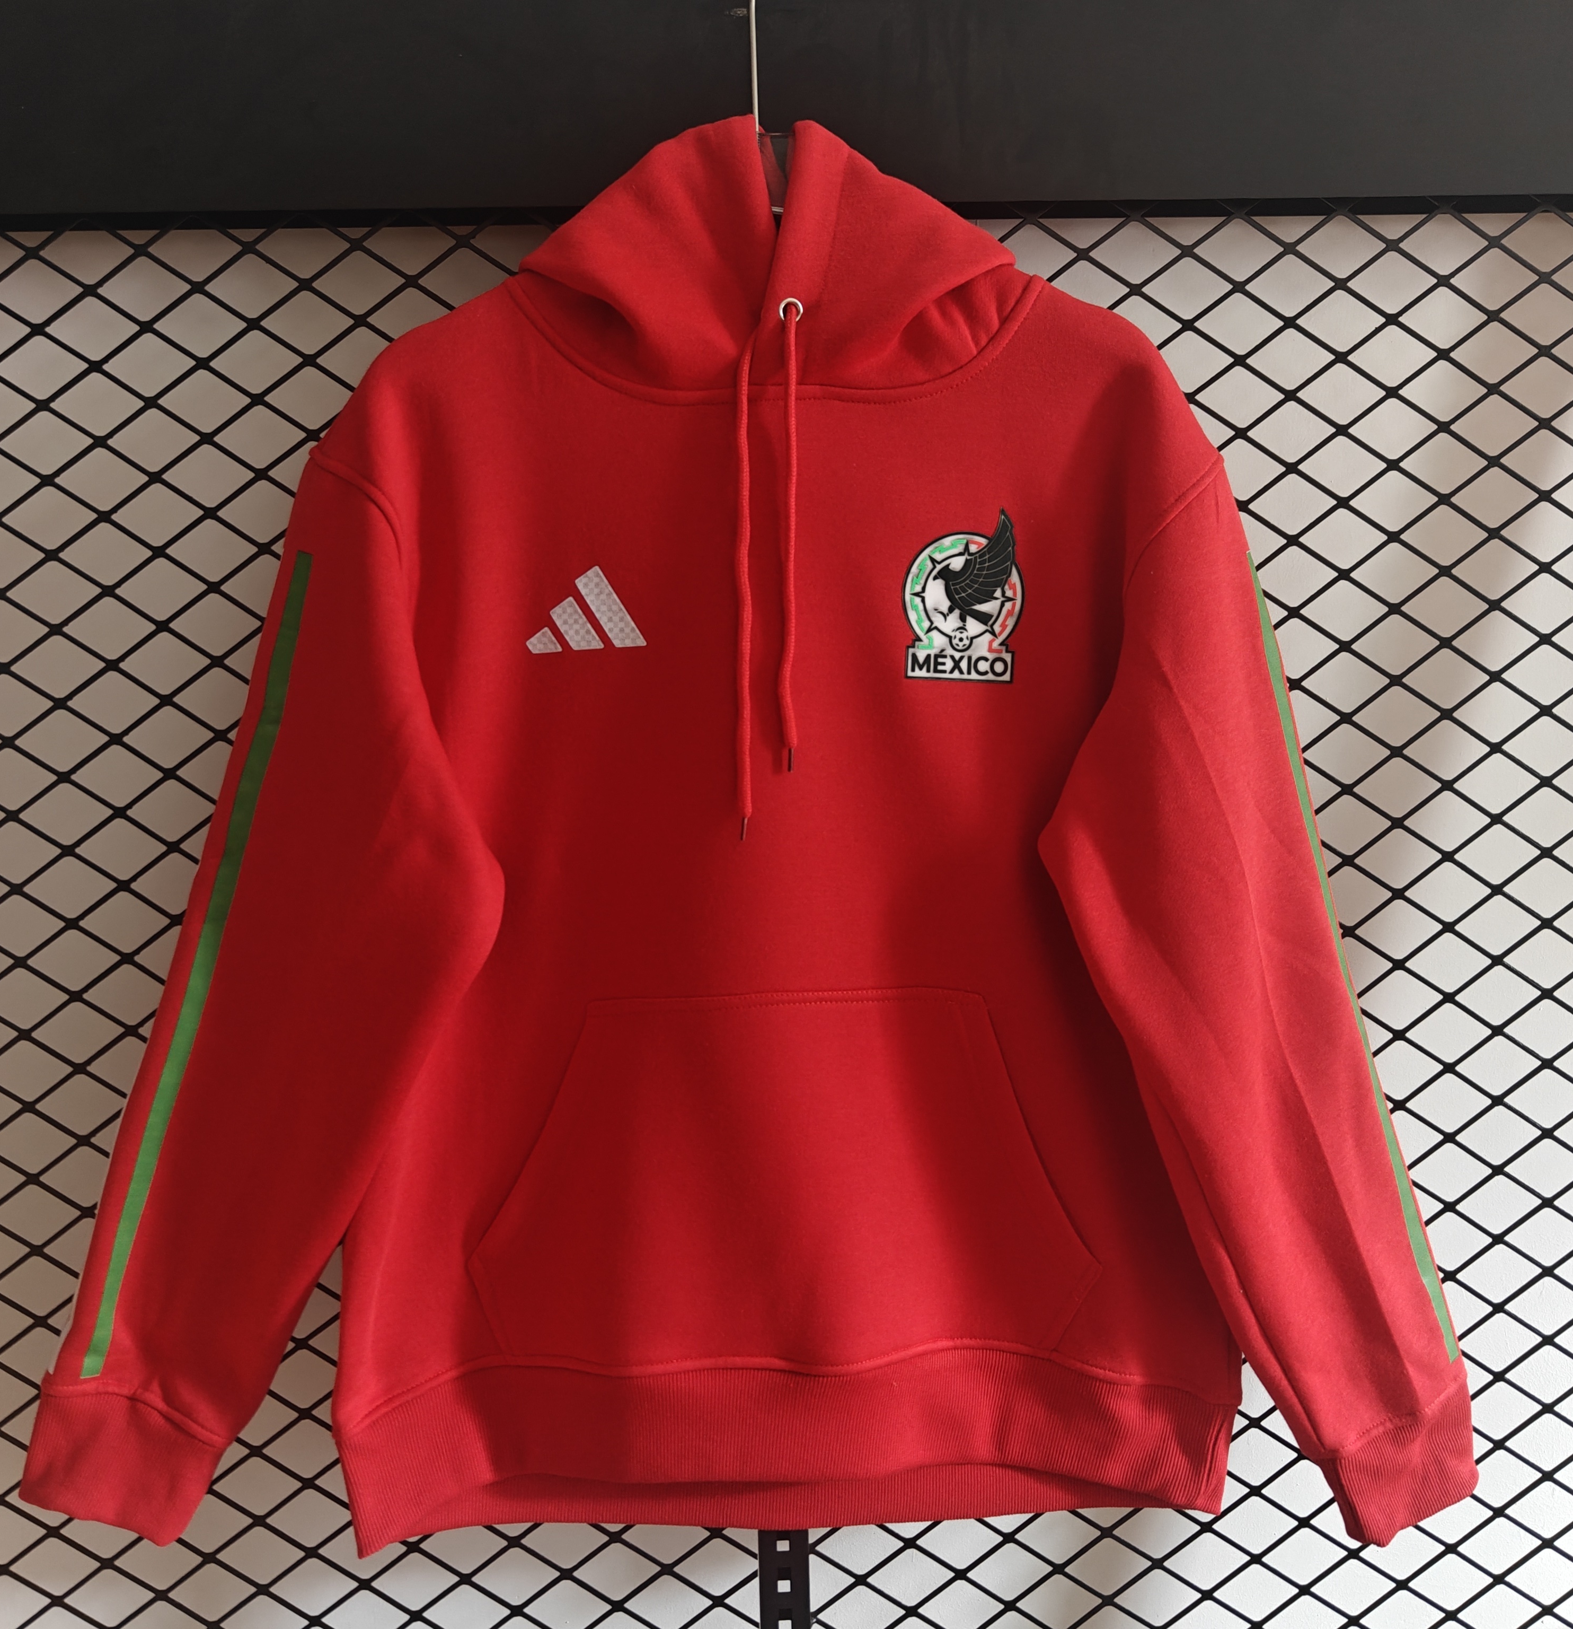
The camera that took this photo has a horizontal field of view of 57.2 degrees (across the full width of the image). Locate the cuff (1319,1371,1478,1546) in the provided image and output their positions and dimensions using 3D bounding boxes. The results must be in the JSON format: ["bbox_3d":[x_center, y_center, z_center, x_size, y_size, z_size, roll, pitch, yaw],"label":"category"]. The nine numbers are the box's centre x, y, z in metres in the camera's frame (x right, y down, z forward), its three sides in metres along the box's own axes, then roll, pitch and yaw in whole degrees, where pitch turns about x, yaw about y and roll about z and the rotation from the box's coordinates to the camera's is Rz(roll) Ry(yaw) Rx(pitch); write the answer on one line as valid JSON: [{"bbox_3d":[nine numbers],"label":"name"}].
[{"bbox_3d":[0.346,0.363,0.815,0.090,0.061,0.045,-16,3,-24],"label":"cuff"}]

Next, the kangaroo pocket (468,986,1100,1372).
[{"bbox_3d":[-0.002,0.197,0.790,0.343,0.205,0.045,-1,3,-2],"label":"kangaroo pocket"}]

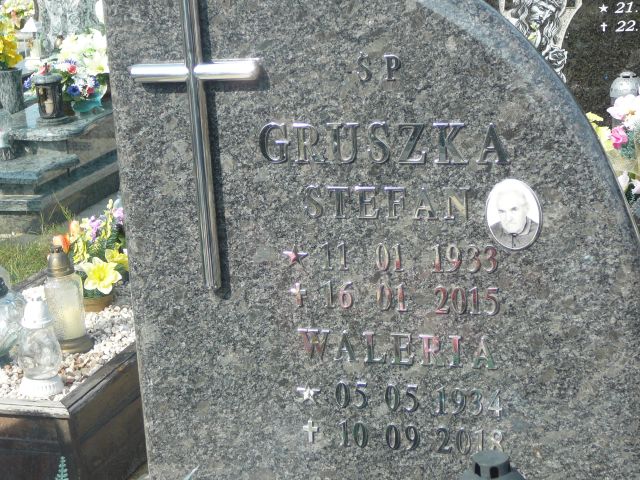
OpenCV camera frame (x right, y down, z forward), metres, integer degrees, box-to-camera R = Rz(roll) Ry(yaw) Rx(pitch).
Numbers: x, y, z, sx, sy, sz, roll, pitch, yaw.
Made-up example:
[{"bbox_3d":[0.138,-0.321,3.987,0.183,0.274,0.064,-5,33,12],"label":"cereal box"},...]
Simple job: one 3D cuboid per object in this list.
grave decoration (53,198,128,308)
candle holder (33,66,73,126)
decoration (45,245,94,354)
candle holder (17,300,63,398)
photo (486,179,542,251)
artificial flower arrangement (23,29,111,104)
[{"bbox_3d":[-0.610,0.041,3.819,0.220,0.280,0.200,1,16,20],"label":"grave decoration"},{"bbox_3d":[-1.187,-0.650,6.347,0.150,0.255,0.150,1,16,20],"label":"candle holder"},{"bbox_3d":[-0.618,0.143,3.509,0.108,0.262,0.108,1,16,20],"label":"decoration"},{"bbox_3d":[-0.640,0.238,3.232,0.108,0.226,0.108,1,16,20],"label":"candle holder"},{"bbox_3d":[0.241,-0.032,1.772,0.070,0.091,0.010,1,14,20],"label":"photo"},{"bbox_3d":[-1.167,-0.807,6.660,0.390,0.350,0.340,1,16,20],"label":"artificial flower arrangement"}]

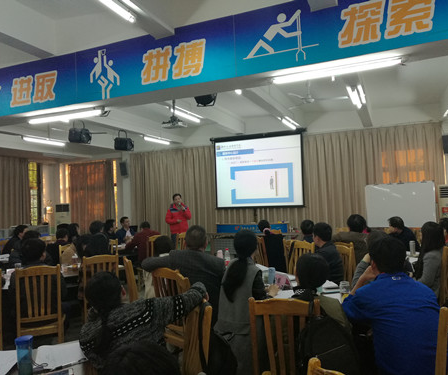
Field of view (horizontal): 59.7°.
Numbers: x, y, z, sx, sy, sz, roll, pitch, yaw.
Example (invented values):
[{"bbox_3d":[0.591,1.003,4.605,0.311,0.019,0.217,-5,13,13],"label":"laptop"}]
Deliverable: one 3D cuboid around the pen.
[{"bbox_3d":[-0.744,0.867,1.906,0.148,0.013,0.013,0,-3,-40],"label":"pen"}]

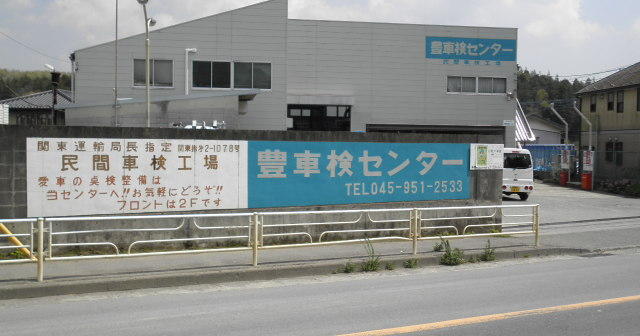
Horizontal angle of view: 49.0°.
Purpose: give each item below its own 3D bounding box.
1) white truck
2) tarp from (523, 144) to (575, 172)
[{"bbox_3d":[6.548,0.221,26.312,1.475,1.880,3.400,0,1,-12],"label":"white truck"},{"bbox_3d":[15.708,-0.653,48.300,3.700,1.950,0.400,1,1,8],"label":"tarp"}]

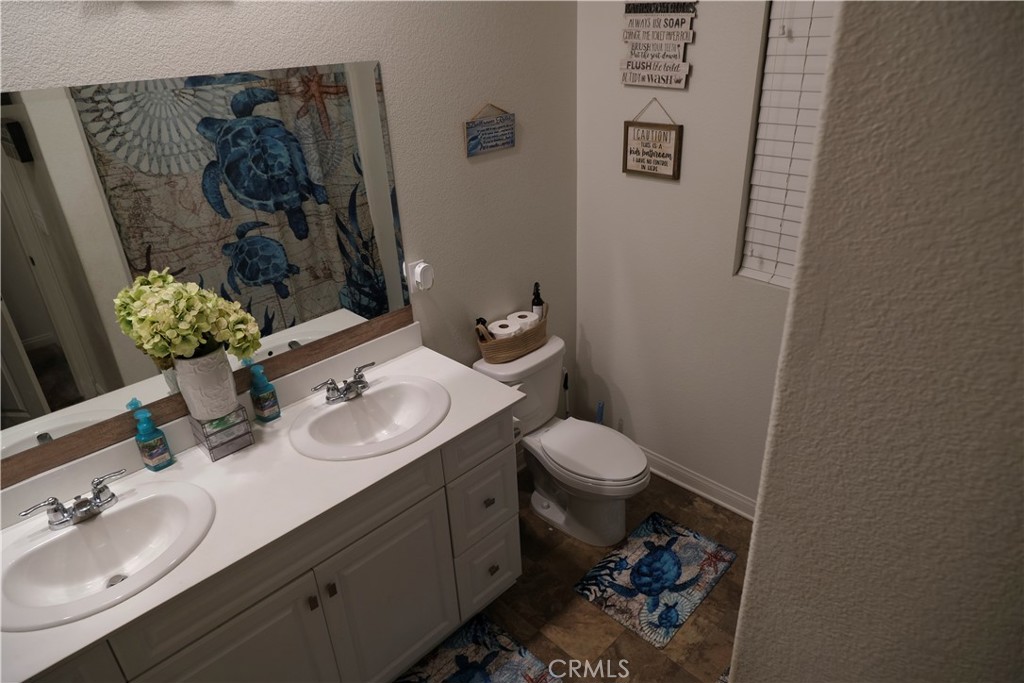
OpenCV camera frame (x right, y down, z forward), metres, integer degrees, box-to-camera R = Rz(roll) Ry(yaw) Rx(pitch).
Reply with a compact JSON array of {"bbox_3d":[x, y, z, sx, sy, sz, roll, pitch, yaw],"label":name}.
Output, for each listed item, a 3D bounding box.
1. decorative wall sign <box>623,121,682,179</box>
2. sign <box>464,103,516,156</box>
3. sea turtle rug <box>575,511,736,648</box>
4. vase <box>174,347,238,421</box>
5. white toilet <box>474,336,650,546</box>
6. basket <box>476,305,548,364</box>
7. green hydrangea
[{"bbox_3d":[0.548,-0.751,2.571,0.030,0.204,0.253,-26,34,-38],"label":"decorative wall sign"},{"bbox_3d":[-0.083,-0.799,2.458,0.252,0.170,0.016,-26,34,-38],"label":"sign"},{"bbox_3d":[0.584,0.922,2.618,0.400,0.010,0.582,20,35,39],"label":"sea turtle rug"},{"bbox_3d":[-0.879,0.108,1.884,0.142,0.200,0.142,-26,34,-38],"label":"vase"},{"bbox_3d":[0.255,0.451,2.792,0.440,0.730,0.735,-26,34,-38],"label":"white toilet"},{"bbox_3d":[0.005,-0.024,2.784,0.345,0.165,0.155,-26,34,-38],"label":"basket"},{"bbox_3d":[-0.872,-0.061,1.777,0.350,0.240,0.240,-26,34,-38],"label":"green hydrangea"}]

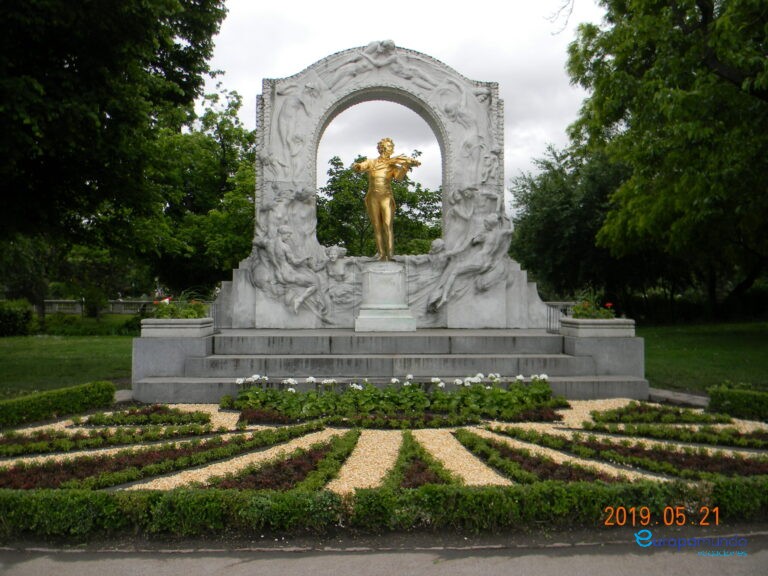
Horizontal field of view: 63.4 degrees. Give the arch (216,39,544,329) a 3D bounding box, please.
[{"bbox_3d":[-0.055,-2.140,13.150,6.950,5.950,1.200,0,-1,-2],"label":"arch"}]

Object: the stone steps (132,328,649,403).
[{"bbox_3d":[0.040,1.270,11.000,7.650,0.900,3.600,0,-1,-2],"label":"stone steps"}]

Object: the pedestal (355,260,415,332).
[{"bbox_3d":[0.013,0.160,12.200,1.140,1.330,1.100,0,-1,-2],"label":"pedestal"}]

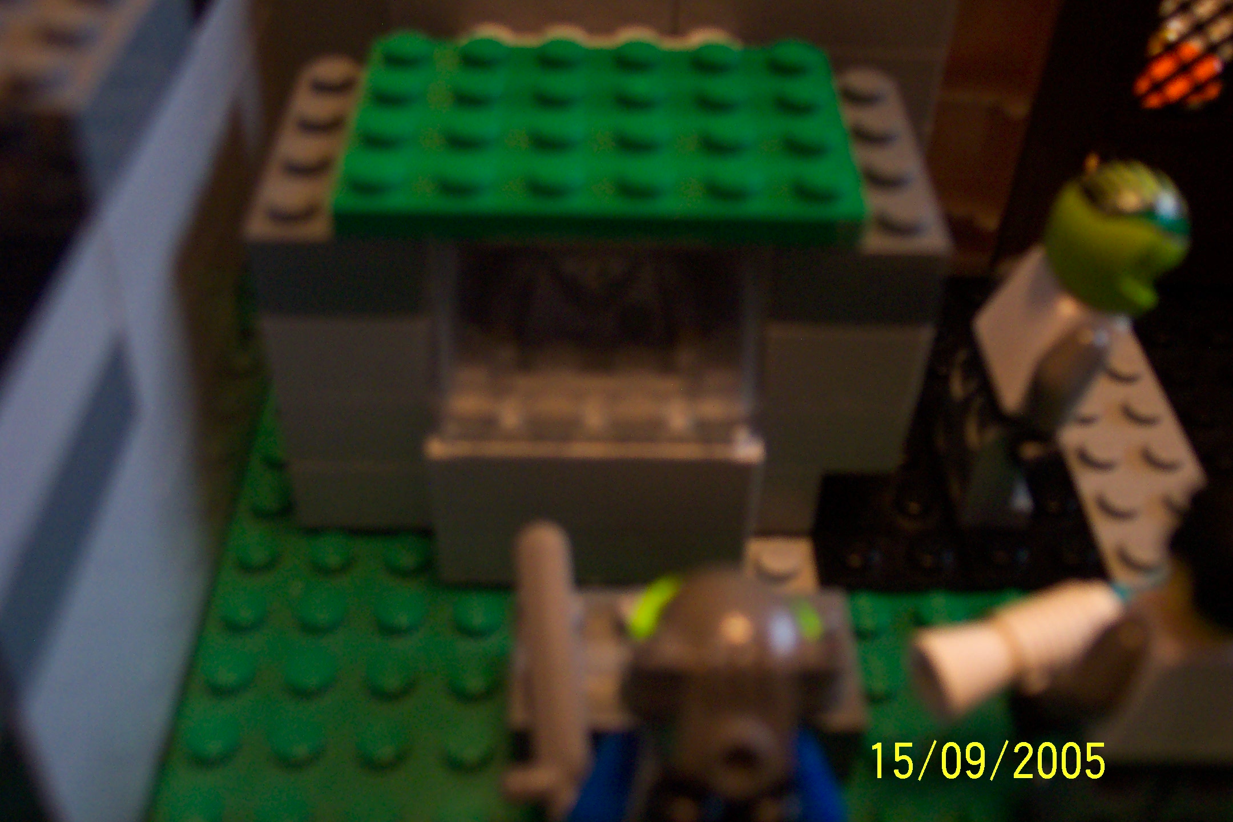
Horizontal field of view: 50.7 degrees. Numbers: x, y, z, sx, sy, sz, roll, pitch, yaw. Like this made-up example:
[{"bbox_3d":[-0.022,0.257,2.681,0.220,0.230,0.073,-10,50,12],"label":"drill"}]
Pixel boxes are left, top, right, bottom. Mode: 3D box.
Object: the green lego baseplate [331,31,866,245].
[{"bbox_3d":[-0.002,-0.028,0.129,0.048,0.005,0.032,0,42,-1],"label":"green lego baseplate"}]

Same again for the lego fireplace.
[{"bbox_3d":[-0.002,-0.004,0.135,0.032,0.038,0.025,0,42,-1],"label":"lego fireplace"}]

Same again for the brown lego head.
[{"bbox_3d":[0.008,0.019,0.089,0.014,0.013,0.013,0,42,-1],"label":"brown lego head"}]

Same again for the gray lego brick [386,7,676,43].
[{"bbox_3d":[-0.010,-0.049,0.148,0.032,0.010,0.008,0,42,-1],"label":"gray lego brick"}]

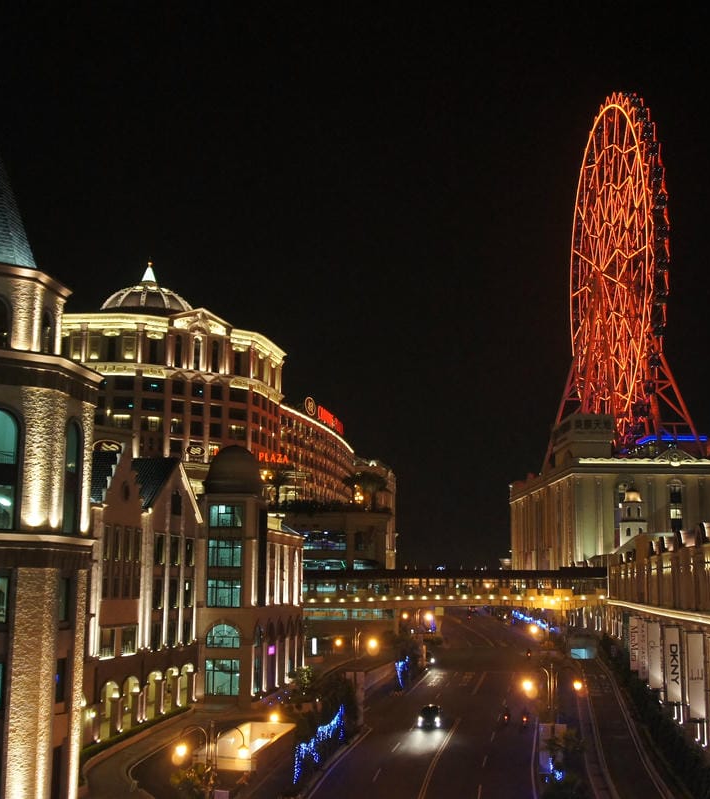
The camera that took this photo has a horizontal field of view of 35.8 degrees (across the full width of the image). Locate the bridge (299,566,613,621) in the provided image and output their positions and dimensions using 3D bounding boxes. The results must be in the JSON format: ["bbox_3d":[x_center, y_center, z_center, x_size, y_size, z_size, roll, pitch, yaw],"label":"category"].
[{"bbox_3d":[13.692,26.958,156.000,44.500,6.200,5.500,0,-9,4],"label":"bridge"}]

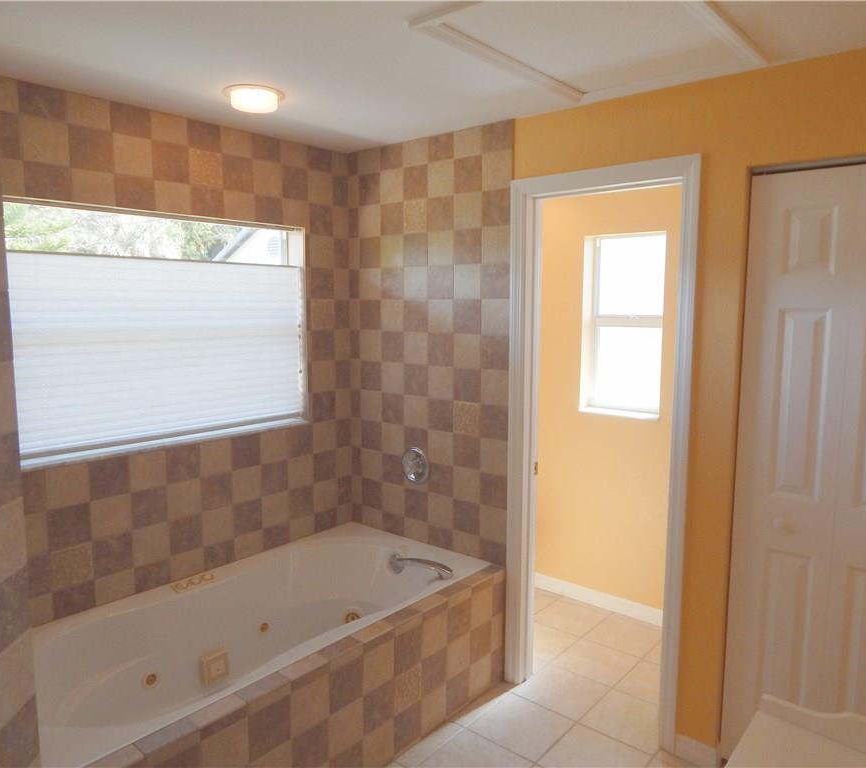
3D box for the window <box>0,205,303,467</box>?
[{"bbox_3d":[-1.053,-0.219,2.657,0.110,0.918,1.280,6,9,40],"label":"window"}]

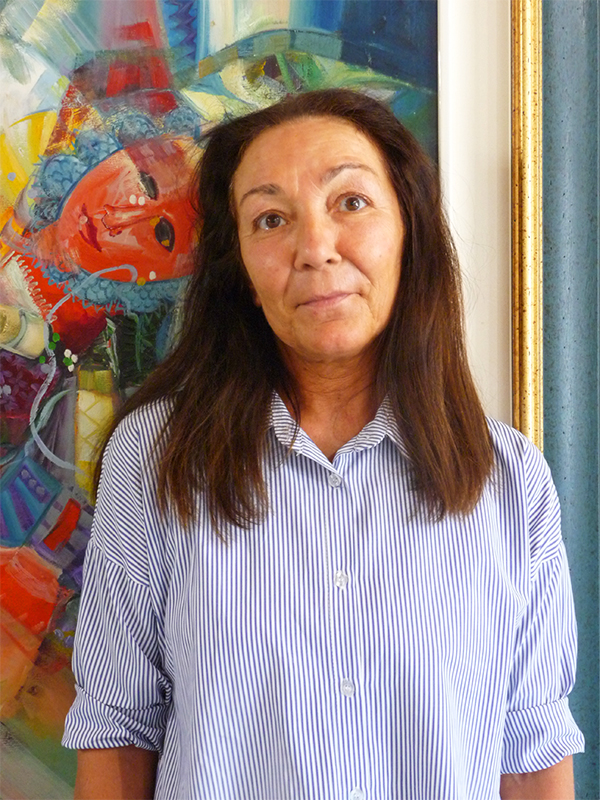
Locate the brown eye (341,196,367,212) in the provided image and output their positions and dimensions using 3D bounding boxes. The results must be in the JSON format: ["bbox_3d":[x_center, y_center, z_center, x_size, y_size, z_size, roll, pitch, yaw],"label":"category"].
[{"bbox_3d":[0.043,-0.156,1.070,0.023,0.013,0.014,-10,-1,5],"label":"brown eye"}]

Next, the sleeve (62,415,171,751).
[{"bbox_3d":[-0.156,0.155,1.140,0.092,0.285,0.125,0,-1,0],"label":"sleeve"}]

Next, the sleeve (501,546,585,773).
[{"bbox_3d":[0.204,0.221,1.140,0.077,0.193,0.120,0,-1,0],"label":"sleeve"}]

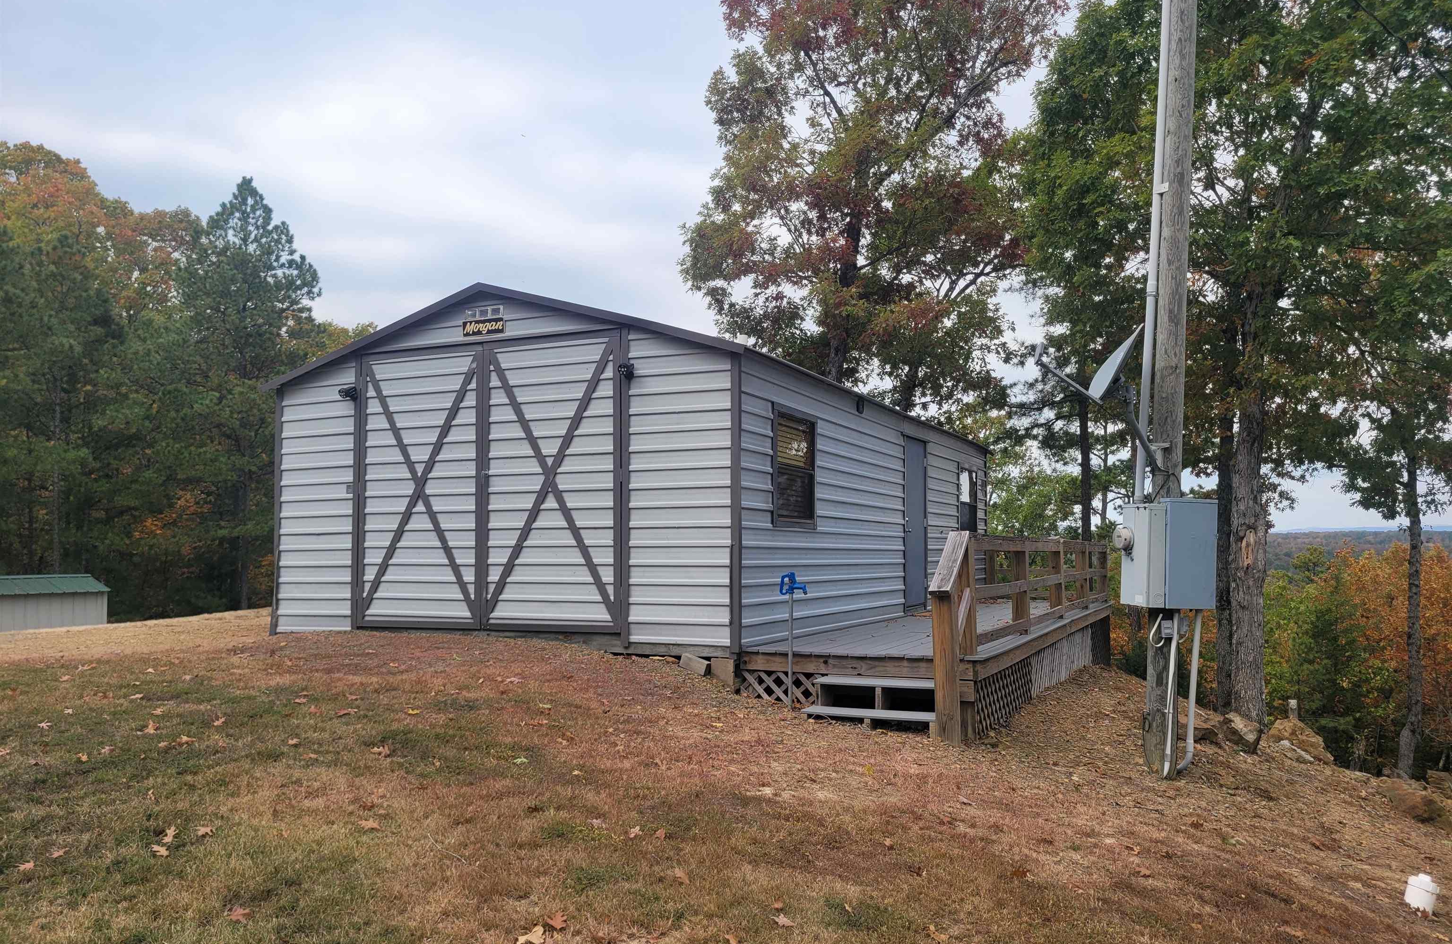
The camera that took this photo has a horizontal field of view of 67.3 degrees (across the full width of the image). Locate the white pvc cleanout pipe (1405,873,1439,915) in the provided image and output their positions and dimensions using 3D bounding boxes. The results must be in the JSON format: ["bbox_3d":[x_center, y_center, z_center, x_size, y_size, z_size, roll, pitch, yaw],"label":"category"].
[{"bbox_3d":[2.841,1.724,4.450,0.138,0.155,0.138,15,-7,31],"label":"white pvc cleanout pipe"}]

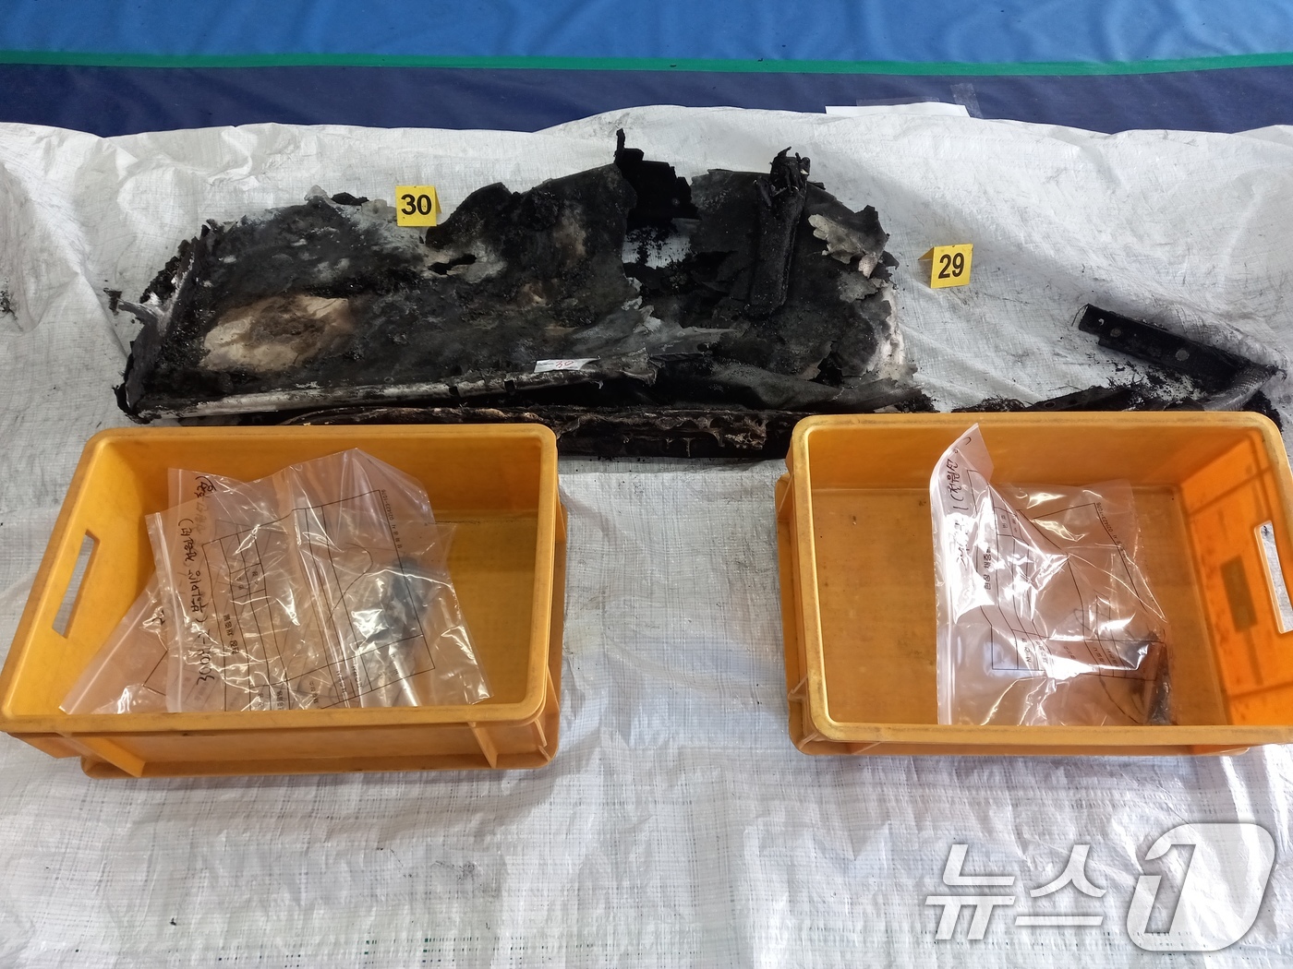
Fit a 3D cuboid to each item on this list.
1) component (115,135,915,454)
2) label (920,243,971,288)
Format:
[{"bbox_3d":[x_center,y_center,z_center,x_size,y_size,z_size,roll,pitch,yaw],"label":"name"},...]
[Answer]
[{"bbox_3d":[-0.188,-0.297,1.413,1.100,0.145,0.510,0,58,0],"label":"component"},{"bbox_3d":[0.488,-0.364,1.508,0.065,0.058,0.066,-7,58,-5],"label":"label"}]

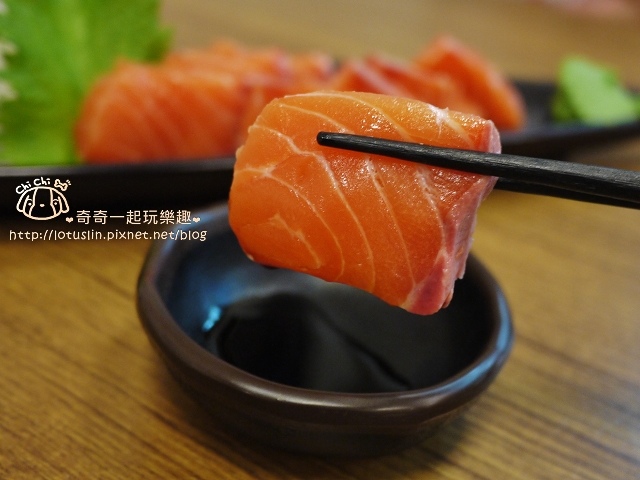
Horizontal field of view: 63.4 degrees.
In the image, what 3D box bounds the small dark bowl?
[{"bbox_3d":[0.001,0.021,0.150,0.100,0.032,0.100,6,31,-4],"label":"small dark bowl"}]

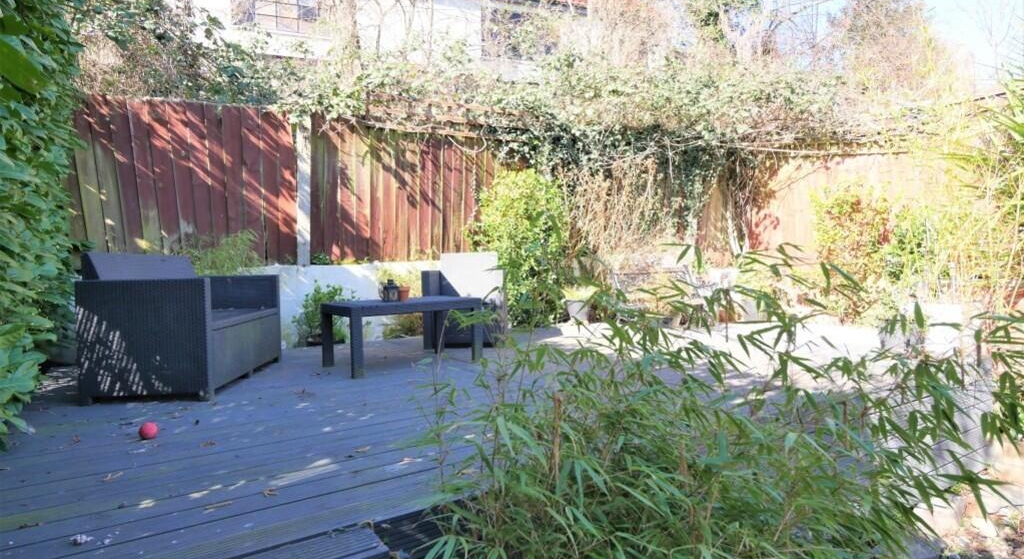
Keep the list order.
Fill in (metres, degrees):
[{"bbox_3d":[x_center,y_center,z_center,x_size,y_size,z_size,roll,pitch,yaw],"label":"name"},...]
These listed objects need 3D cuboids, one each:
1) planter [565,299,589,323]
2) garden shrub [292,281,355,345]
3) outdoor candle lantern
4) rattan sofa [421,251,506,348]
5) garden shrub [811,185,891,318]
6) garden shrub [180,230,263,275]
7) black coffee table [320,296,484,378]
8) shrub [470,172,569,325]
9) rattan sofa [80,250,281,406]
[{"bbox_3d":[0.763,0.376,6.950,0.260,0.270,0.260,-1,1,0],"label":"planter"},{"bbox_3d":[-1.688,0.304,5.300,0.520,0.580,0.440,-2,2,-35],"label":"garden shrub"},{"bbox_3d":[-0.876,0.079,4.250,0.135,0.165,0.125,-2,2,-35],"label":"outdoor candle lantern"},{"bbox_3d":[-0.371,0.176,5.265,0.690,0.790,0.660,-1,1,3],"label":"rattan sofa"},{"bbox_3d":[3.969,-0.315,6.900,0.880,1.560,0.760,-1,1,0],"label":"garden shrub"},{"bbox_3d":[-2.577,-0.222,5.250,0.700,0.450,0.480,-2,2,-35],"label":"garden shrub"},{"bbox_3d":[-0.776,0.381,4.212,0.962,0.445,0.597,-2,2,-35],"label":"black coffee table"},{"bbox_3d":[0.077,-0.378,7.000,1.080,1.800,0.920,-2,2,-35],"label":"shrub"},{"bbox_3d":[-2.004,0.242,3.766,0.665,0.797,1.293,-1,1,-5],"label":"rattan sofa"}]

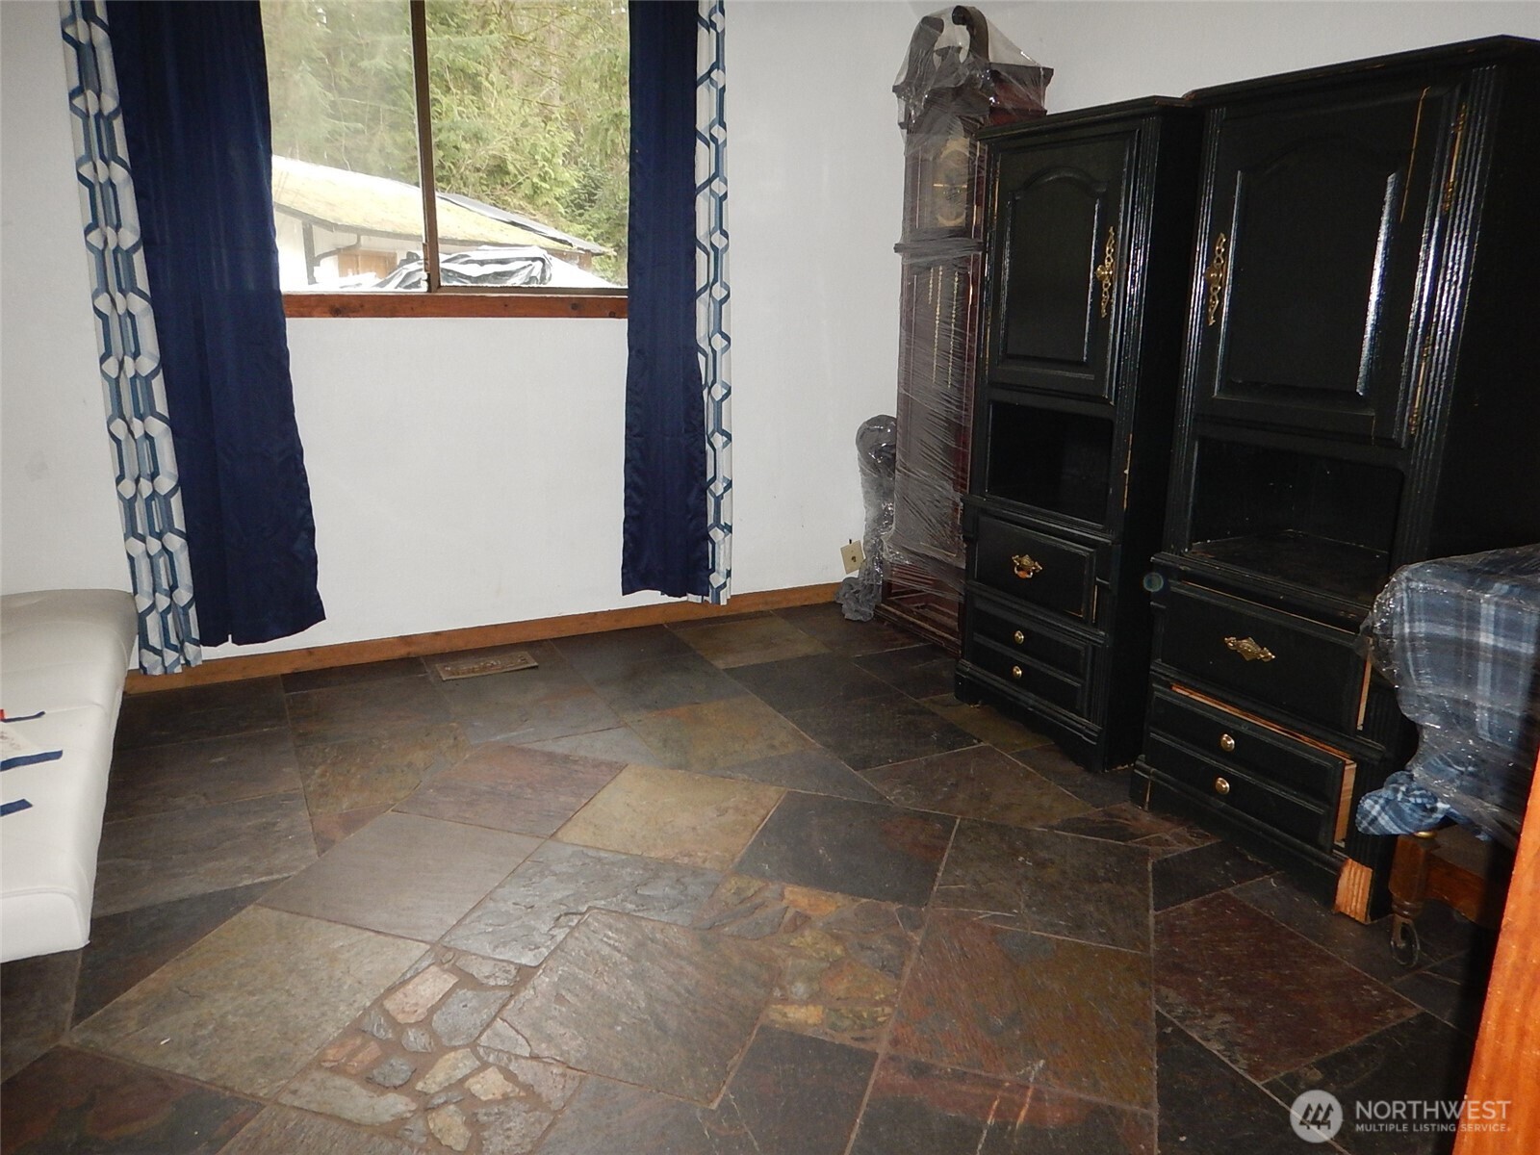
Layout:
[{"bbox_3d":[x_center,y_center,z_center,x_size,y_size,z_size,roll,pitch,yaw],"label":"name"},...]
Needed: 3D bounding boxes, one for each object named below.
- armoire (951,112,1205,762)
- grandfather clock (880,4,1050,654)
[{"bbox_3d":[0.909,-0.370,2.875,0.462,1.598,0.639,-6,16,-25],"label":"armoire"},{"bbox_3d":[0.643,-0.792,3.619,0.261,2.030,0.597,-6,16,-25],"label":"grandfather clock"}]

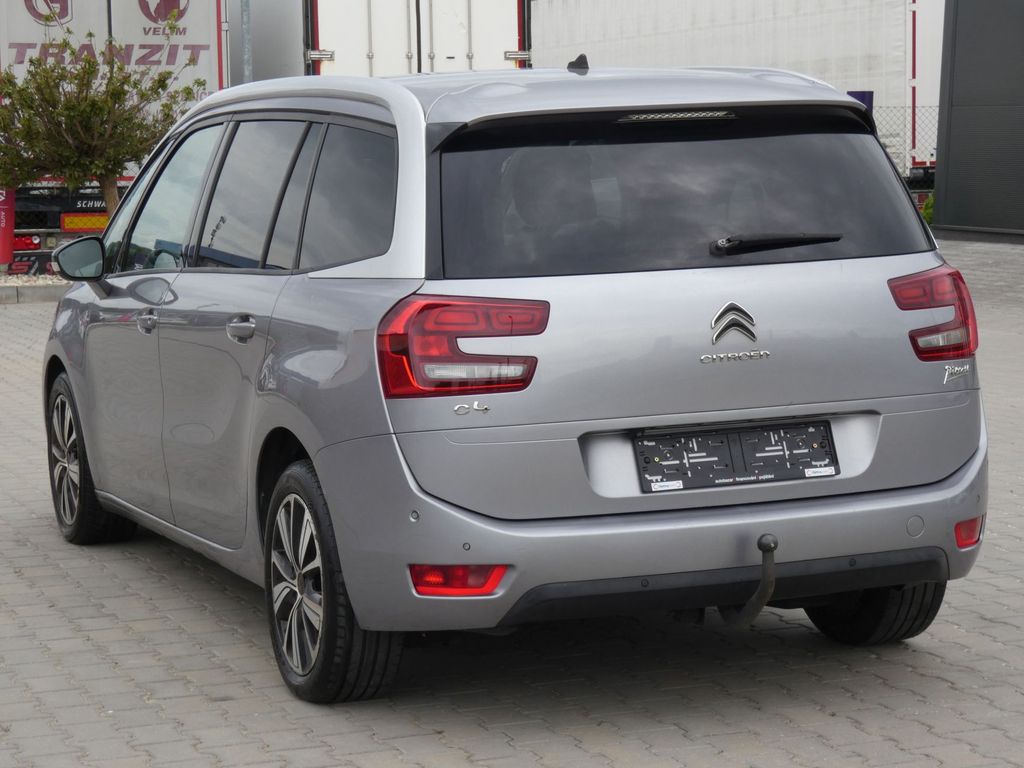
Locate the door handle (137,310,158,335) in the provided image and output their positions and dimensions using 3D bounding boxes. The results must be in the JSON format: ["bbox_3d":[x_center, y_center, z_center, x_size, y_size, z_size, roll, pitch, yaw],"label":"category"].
[{"bbox_3d":[-1.125,-0.190,7.737,0.050,0.065,0.200,-4,6,-22],"label":"door handle"}]

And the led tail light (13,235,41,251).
[{"bbox_3d":[-4.974,-1.432,25.500,0.400,0.155,0.090,-4,6,-18],"label":"led tail light"}]

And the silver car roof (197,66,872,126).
[{"bbox_3d":[0.006,-0.831,7.170,1.280,0.170,2.250,-4,6,-22],"label":"silver car roof"}]

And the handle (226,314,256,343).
[{"bbox_3d":[-0.726,-0.149,6.738,0.050,0.065,0.200,-4,6,-22],"label":"handle"}]

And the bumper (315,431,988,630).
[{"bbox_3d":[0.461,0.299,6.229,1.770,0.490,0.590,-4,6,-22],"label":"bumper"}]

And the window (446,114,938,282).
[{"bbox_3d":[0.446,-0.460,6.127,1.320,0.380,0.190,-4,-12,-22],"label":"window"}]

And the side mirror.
[{"bbox_3d":[-1.415,-0.407,8.195,0.195,0.160,0.130,-4,6,-22],"label":"side mirror"}]

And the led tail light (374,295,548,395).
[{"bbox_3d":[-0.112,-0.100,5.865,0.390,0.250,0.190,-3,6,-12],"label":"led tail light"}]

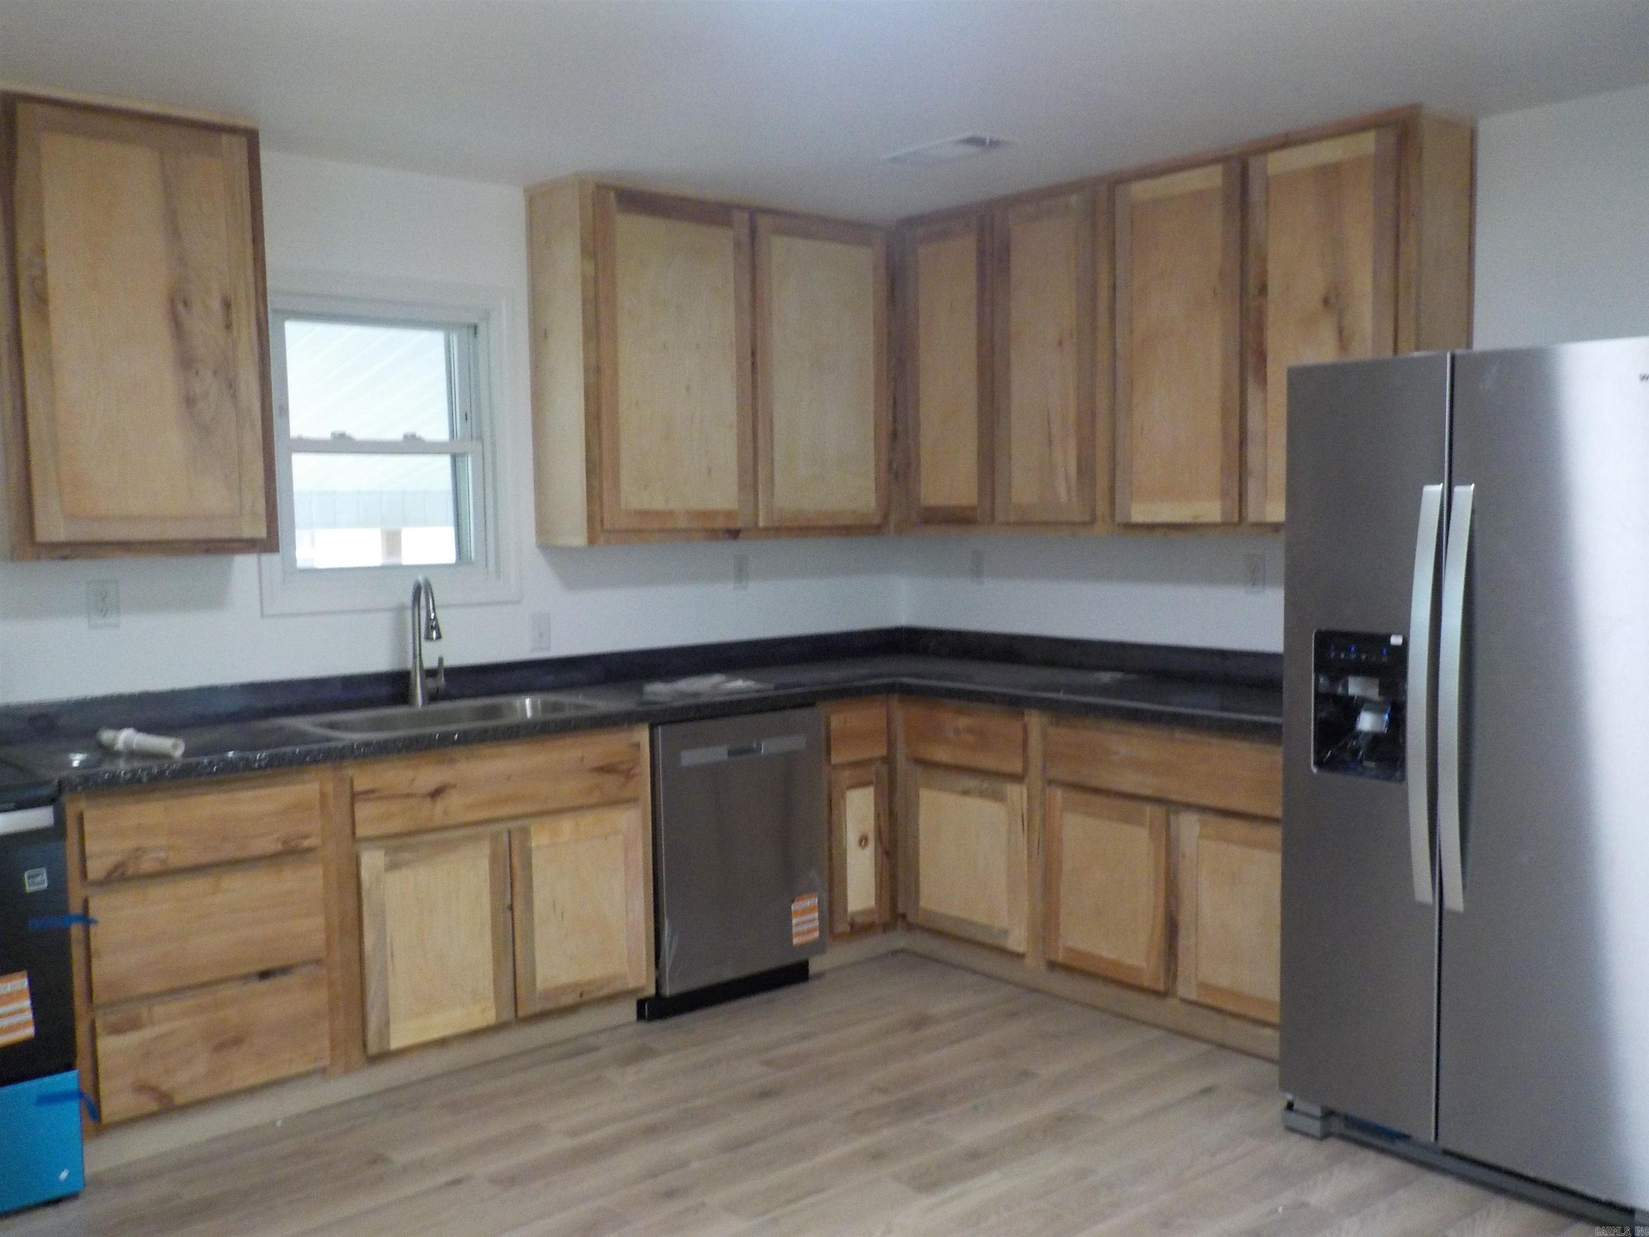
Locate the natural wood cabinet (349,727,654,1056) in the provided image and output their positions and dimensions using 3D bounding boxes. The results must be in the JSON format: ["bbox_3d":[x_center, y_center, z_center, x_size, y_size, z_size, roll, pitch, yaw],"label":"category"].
[{"bbox_3d":[-1.008,0.681,3.974,0.856,0.750,0.620,-4,5,-41],"label":"natural wood cabinet"}]

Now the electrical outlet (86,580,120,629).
[{"bbox_3d":[-1.834,-0.038,3.638,0.071,0.118,0.012,-4,5,-41],"label":"electrical outlet"}]

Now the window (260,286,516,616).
[{"bbox_3d":[-1.262,-0.497,4.154,0.784,0.932,0.105,-4,5,-41],"label":"window"}]

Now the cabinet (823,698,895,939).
[{"bbox_3d":[-0.084,0.612,4.694,0.292,0.745,0.610,-4,5,-41],"label":"cabinet"}]

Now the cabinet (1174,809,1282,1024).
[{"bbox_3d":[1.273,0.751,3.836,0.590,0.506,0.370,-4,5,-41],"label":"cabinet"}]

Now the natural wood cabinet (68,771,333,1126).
[{"bbox_3d":[-1.595,0.721,3.492,0.569,0.742,0.620,-4,5,-41],"label":"natural wood cabinet"}]

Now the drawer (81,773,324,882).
[{"bbox_3d":[-1.556,0.460,3.418,0.514,0.177,0.500,-4,5,-41],"label":"drawer"}]

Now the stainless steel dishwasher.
[{"bbox_3d":[-0.424,0.687,4.411,0.595,0.848,0.620,-4,5,-41],"label":"stainless steel dishwasher"}]

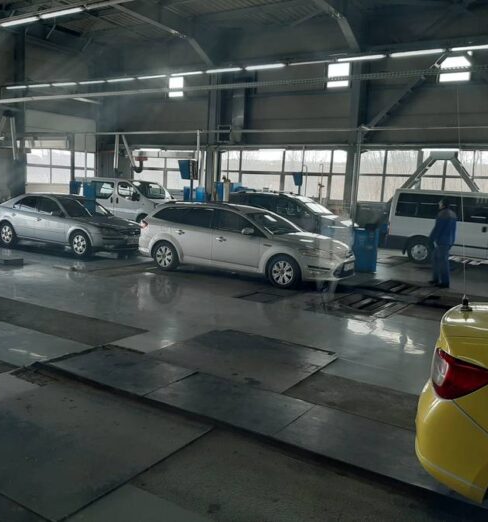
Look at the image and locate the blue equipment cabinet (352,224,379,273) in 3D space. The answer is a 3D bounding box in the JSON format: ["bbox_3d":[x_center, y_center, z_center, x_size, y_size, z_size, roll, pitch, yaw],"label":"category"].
[{"bbox_3d":[2.922,-0.302,12.464,0.500,1.100,0.500,8,9,31],"label":"blue equipment cabinet"}]

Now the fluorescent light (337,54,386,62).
[{"bbox_3d":[2.714,-4.717,12.128,1.230,0.090,0.120,8,9,31],"label":"fluorescent light"}]

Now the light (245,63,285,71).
[{"bbox_3d":[0.564,-5.099,13.704,1.240,0.090,0.130,8,9,31],"label":"light"}]

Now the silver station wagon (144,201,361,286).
[{"bbox_3d":[-0.030,-0.461,11.050,4.837,1.510,1.900,8,9,32],"label":"silver station wagon"}]

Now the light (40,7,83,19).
[{"bbox_3d":[-3.523,-4.797,10.091,1.240,0.090,0.130,8,9,31],"label":"light"}]

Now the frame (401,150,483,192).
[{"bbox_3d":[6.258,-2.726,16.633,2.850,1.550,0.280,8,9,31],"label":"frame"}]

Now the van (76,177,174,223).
[{"bbox_3d":[-4.473,-2.243,20.691,4.782,1.970,1.904,8,9,31],"label":"van"}]

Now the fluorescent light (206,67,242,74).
[{"bbox_3d":[-0.564,-5.244,14.391,1.240,0.090,0.130,8,9,31],"label":"fluorescent light"}]

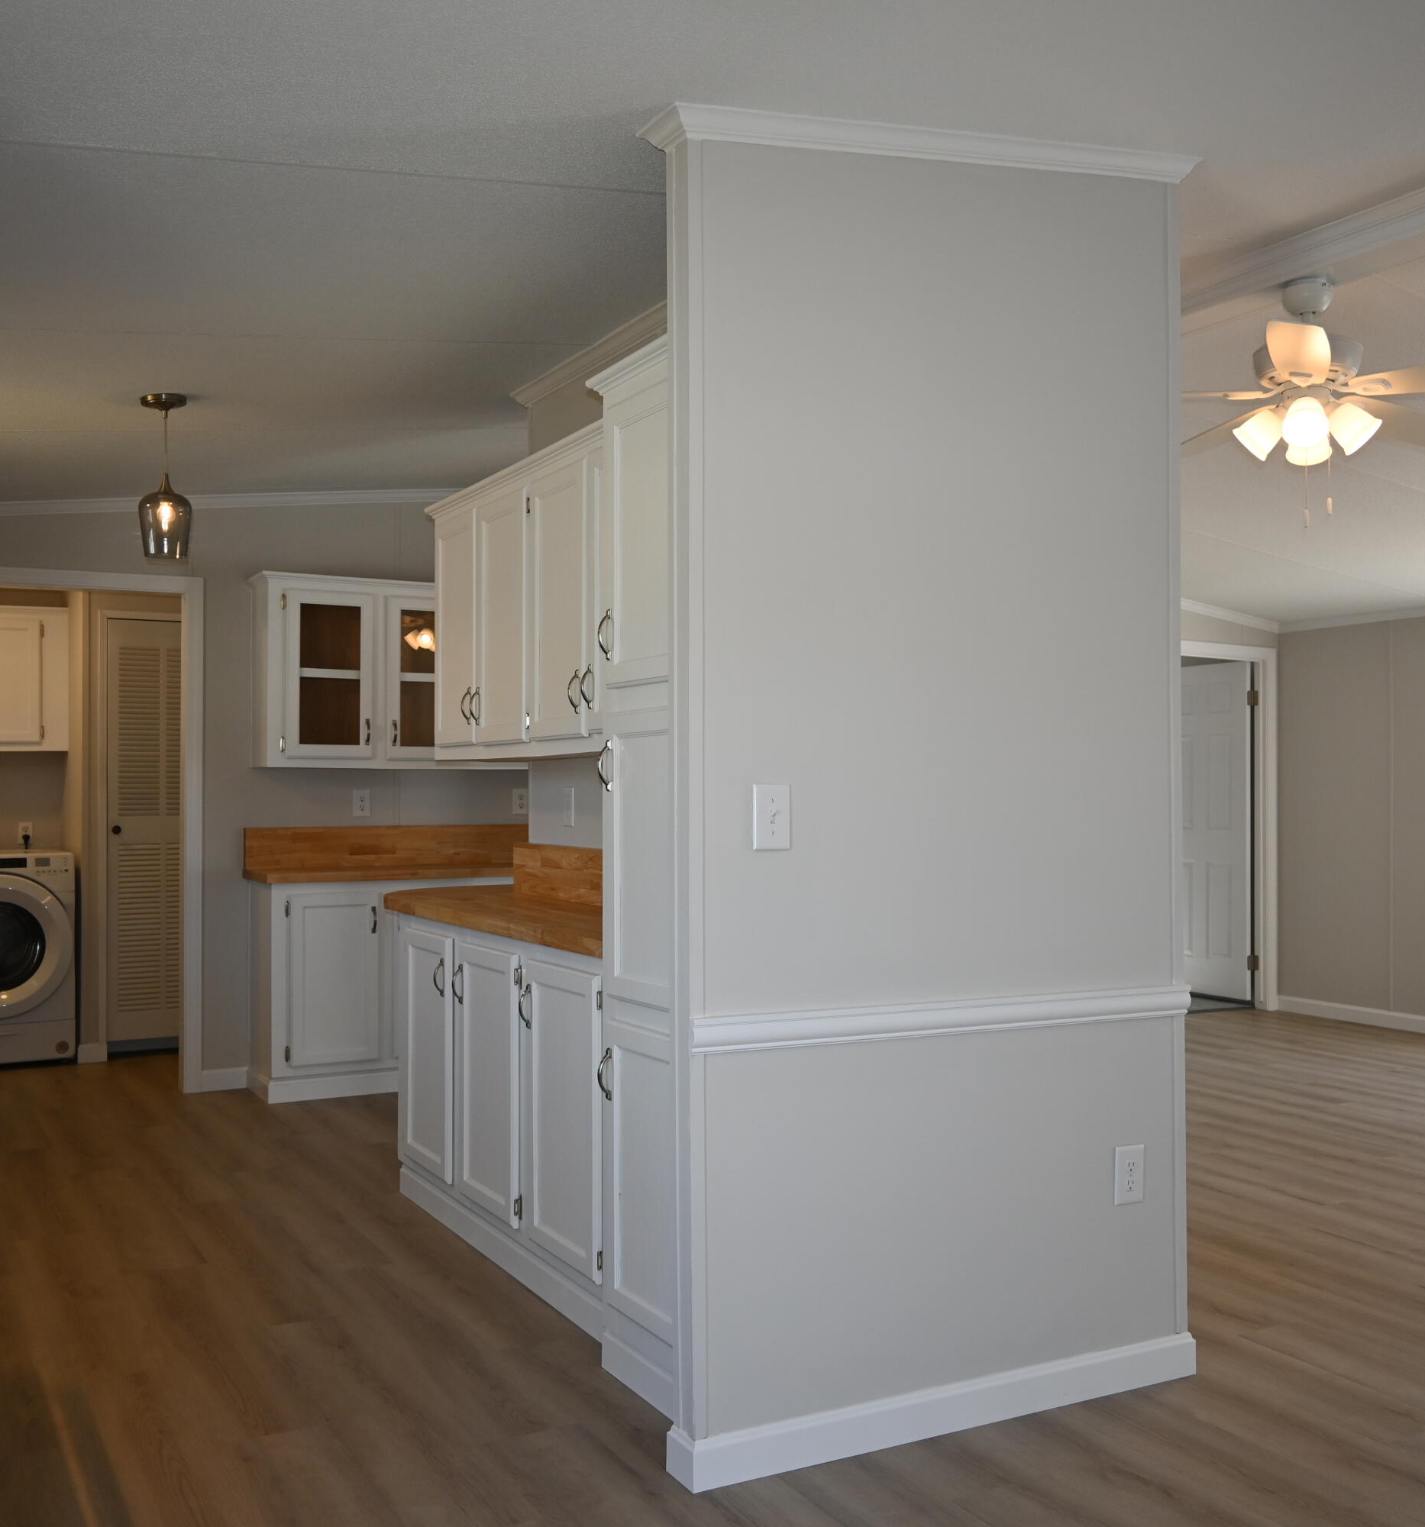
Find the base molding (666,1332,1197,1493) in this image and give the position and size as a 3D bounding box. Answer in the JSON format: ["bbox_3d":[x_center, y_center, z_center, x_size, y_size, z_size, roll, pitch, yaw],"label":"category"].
[{"bbox_3d":[0.477,1.256,3.028,1.204,0.083,0.108,1,-1,-28],"label":"base molding"}]

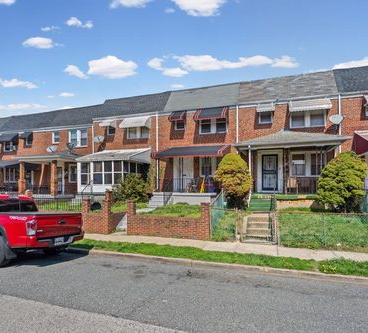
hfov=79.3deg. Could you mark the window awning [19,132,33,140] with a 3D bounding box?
[{"bbox_3d":[-12.932,-2.481,18.150,0.876,0.690,0.550,-1,-3,18],"label":"window awning"}]

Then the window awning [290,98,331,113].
[{"bbox_3d":[6.667,-3.297,11.788,1.857,0.720,0.720,-1,-3,18],"label":"window awning"}]

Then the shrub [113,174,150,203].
[{"bbox_3d":[-2.809,1.205,12.000,1.950,1.480,1.750,-1,-2,18],"label":"shrub"}]

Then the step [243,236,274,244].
[{"bbox_3d":[2.452,2.428,7.351,0.952,0.170,0.350,-1,-3,18],"label":"step"}]

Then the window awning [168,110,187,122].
[{"bbox_3d":[-0.387,-3.189,13.978,0.857,0.760,0.850,-1,-3,18],"label":"window awning"}]

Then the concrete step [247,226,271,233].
[{"bbox_3d":[2.792,2.374,8.296,0.840,0.180,0.300,-1,-2,18],"label":"concrete step"}]

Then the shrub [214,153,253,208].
[{"bbox_3d":[2.270,0.640,10.150,1.650,2.450,1.650,-1,-1,19],"label":"shrub"}]

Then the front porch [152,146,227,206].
[{"bbox_3d":[0.480,0.420,13.150,4.500,3.400,2.500,-1,-1,19],"label":"front porch"}]

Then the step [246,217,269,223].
[{"bbox_3d":[2.940,2.089,8.796,0.820,0.180,0.300,-1,-2,18],"label":"step"}]

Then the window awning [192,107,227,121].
[{"bbox_3d":[1.720,-3.250,13.680,1.980,0.870,0.850,-1,-1,19],"label":"window awning"}]

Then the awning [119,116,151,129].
[{"bbox_3d":[-3.240,-2.955,14.998,2.020,0.880,0.800,-1,-2,18],"label":"awning"}]

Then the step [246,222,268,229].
[{"bbox_3d":[2.857,2.261,8.546,0.830,0.180,0.300,-1,-2,18],"label":"step"}]

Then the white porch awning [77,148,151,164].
[{"bbox_3d":[-4.434,-0.728,14.317,3.724,1.100,2.670,-1,-3,18],"label":"white porch awning"}]

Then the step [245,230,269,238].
[{"bbox_3d":[2.450,2.220,7.300,0.800,0.180,0.320,-1,-1,19],"label":"step"}]

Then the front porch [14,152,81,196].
[{"bbox_3d":[-9.318,0.497,16.006,4.300,3.300,2.400,-1,-2,18],"label":"front porch"}]

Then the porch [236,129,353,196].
[{"bbox_3d":[5.400,-0.260,11.750,5.050,3.500,2.300,-1,-1,19],"label":"porch"}]

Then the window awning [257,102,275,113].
[{"bbox_3d":[4.646,-3.293,12.623,0.950,0.580,0.550,-1,-2,18],"label":"window awning"}]

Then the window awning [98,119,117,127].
[{"bbox_3d":[-5.550,-3.200,16.250,1.080,0.600,0.600,-1,-1,19],"label":"window awning"}]

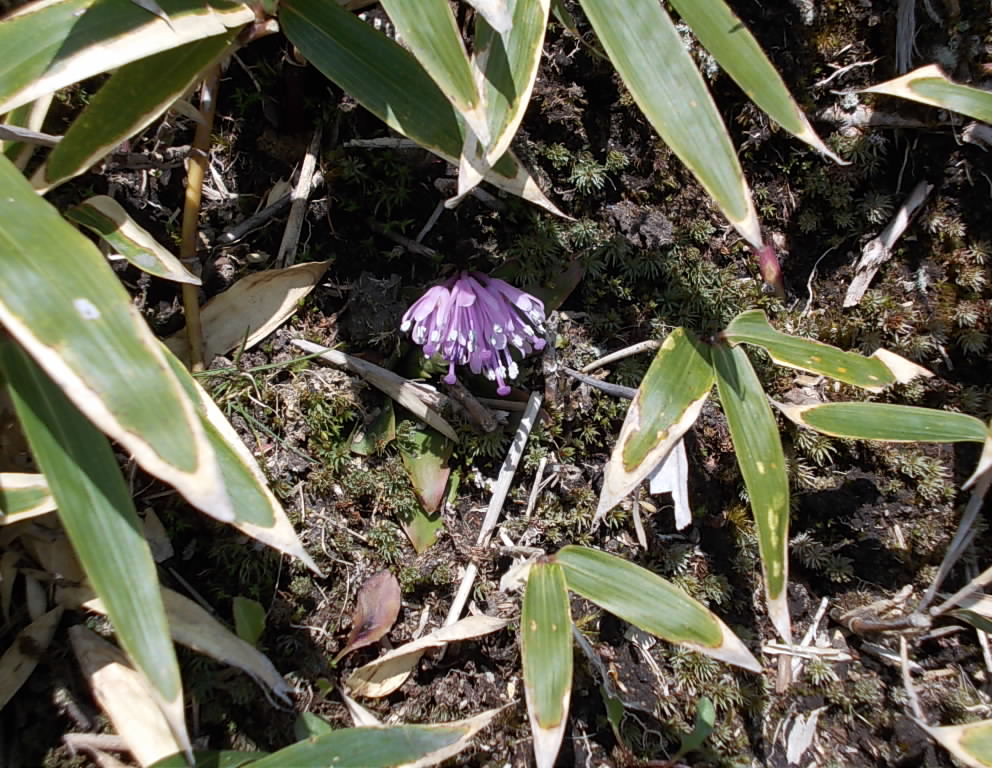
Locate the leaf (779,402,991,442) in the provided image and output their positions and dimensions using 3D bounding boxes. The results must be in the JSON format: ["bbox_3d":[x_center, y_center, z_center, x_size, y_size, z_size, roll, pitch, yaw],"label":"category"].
[{"bbox_3d":[0.118,0.011,0.641,0.064,0.009,0.014,7,57,8],"label":"leaf"}]

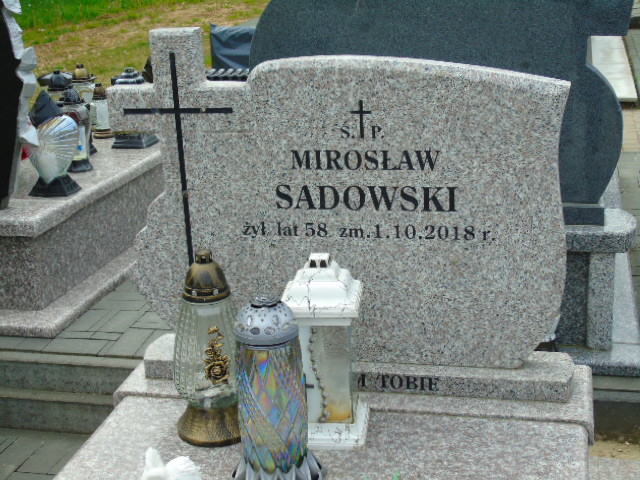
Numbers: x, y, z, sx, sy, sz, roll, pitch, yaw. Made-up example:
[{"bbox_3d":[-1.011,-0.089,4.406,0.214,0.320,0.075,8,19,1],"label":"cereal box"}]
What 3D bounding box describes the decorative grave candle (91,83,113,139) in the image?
[{"bbox_3d":[-0.978,-0.579,4.463,0.091,0.236,0.091,-6,17,-11],"label":"decorative grave candle"}]

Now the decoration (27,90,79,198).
[{"bbox_3d":[-0.934,-0.336,3.447,0.160,0.356,0.113,1,17,14],"label":"decoration"}]

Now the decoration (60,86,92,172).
[{"bbox_3d":[-0.930,-0.424,3.807,0.109,0.315,0.109,-7,17,-13],"label":"decoration"}]

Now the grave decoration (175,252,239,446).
[{"bbox_3d":[-0.206,0.196,1.907,0.159,0.361,0.159,-7,17,-14],"label":"grave decoration"}]

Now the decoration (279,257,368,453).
[{"bbox_3d":[0.010,0.199,1.874,0.146,0.352,0.146,-1,17,6],"label":"decoration"}]

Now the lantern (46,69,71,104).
[{"bbox_3d":[-1.068,-0.528,4.115,0.101,0.349,0.101,-7,17,-14],"label":"lantern"}]

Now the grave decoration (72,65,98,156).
[{"bbox_3d":[-0.962,-0.533,4.087,0.104,0.364,0.104,-7,17,-12],"label":"grave decoration"}]

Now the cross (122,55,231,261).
[{"bbox_3d":[-0.284,-0.148,2.054,0.234,0.469,0.015,1,17,14],"label":"cross"}]

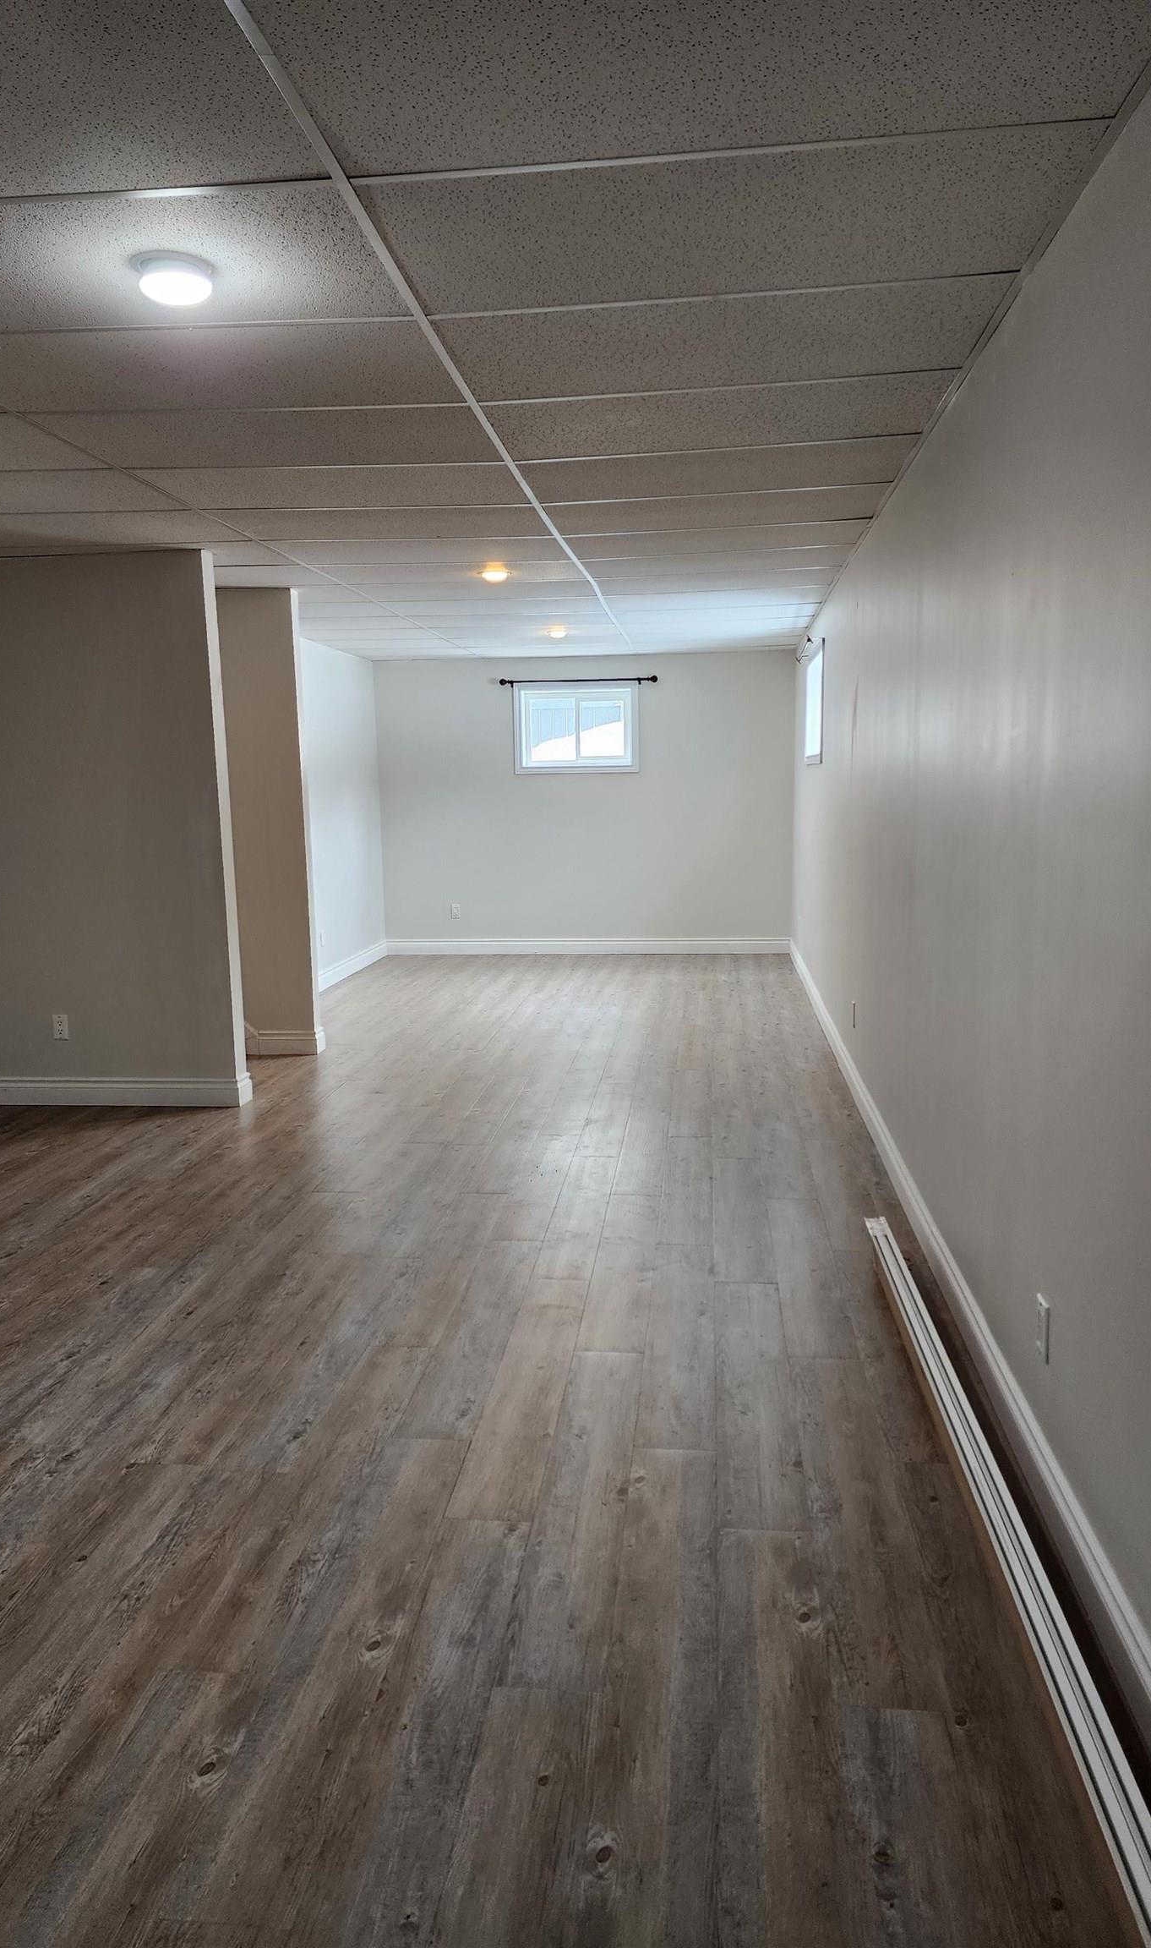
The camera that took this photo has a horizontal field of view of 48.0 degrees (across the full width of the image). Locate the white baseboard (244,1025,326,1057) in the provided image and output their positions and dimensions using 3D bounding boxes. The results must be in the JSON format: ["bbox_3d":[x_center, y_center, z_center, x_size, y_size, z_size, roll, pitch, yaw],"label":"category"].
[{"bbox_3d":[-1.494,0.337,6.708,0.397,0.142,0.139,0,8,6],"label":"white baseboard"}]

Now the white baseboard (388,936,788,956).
[{"bbox_3d":[0.072,-0.216,10.320,3.267,0.126,0.022,0,8,6],"label":"white baseboard"}]

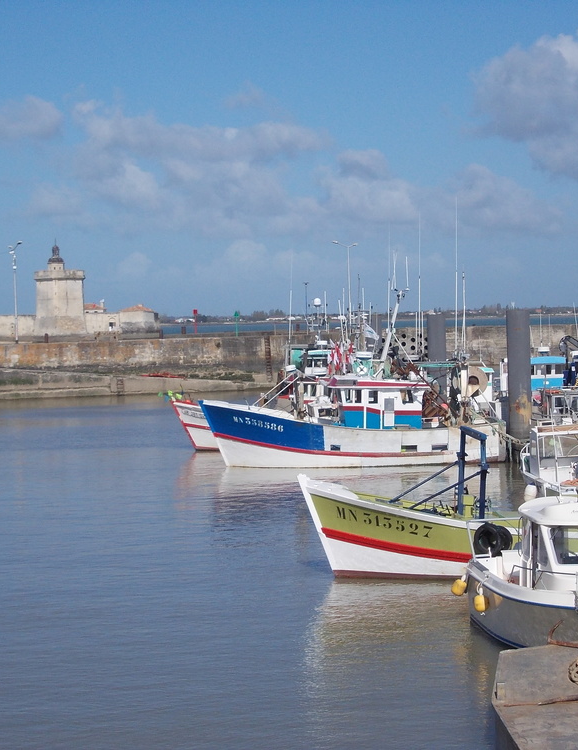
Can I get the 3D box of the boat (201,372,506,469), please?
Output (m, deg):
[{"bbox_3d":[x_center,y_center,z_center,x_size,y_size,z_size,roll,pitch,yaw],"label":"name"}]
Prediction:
[{"bbox_3d":[2.384,1.551,75.800,11.200,3.500,3.900,-1,2,3],"label":"boat"}]

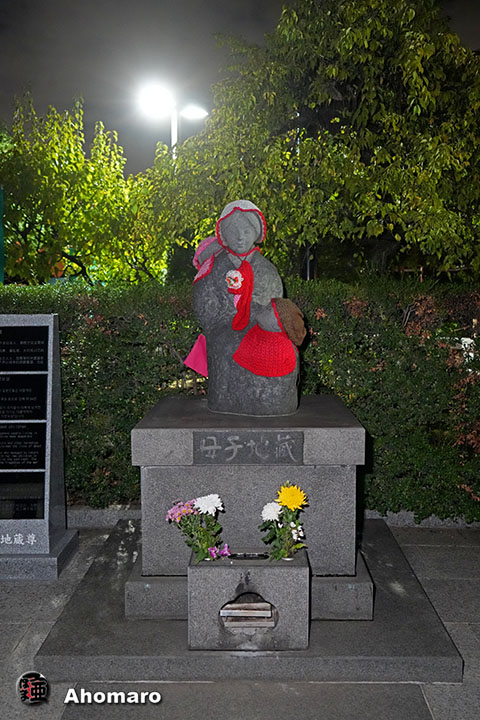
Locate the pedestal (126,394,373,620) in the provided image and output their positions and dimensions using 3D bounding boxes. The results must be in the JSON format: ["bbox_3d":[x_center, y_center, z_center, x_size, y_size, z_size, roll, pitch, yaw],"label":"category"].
[{"bbox_3d":[0.051,0.681,3.429,1.099,0.855,1.077,0,5,1],"label":"pedestal"}]

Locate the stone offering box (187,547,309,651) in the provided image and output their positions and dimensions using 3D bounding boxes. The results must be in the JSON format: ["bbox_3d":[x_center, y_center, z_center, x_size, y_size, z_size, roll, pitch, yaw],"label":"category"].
[{"bbox_3d":[0.039,0.997,2.756,0.486,0.353,0.181,0,5,1],"label":"stone offering box"}]

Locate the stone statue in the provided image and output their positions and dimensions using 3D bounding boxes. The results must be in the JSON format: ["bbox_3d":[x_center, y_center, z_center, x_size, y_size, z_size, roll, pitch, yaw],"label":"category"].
[{"bbox_3d":[0.033,-0.268,3.350,0.600,1.050,0.500,0,5,1],"label":"stone statue"}]

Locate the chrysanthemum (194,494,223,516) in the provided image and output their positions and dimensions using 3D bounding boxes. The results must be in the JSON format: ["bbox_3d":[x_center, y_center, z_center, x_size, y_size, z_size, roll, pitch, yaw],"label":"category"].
[{"bbox_3d":[-0.130,0.607,2.754,0.118,0.092,0.105,0,5,1],"label":"chrysanthemum"}]

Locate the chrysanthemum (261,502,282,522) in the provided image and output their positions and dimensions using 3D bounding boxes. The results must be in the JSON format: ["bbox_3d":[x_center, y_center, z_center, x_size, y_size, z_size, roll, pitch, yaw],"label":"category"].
[{"bbox_3d":[0.132,0.635,2.750,0.092,0.088,0.085,0,5,1],"label":"chrysanthemum"}]

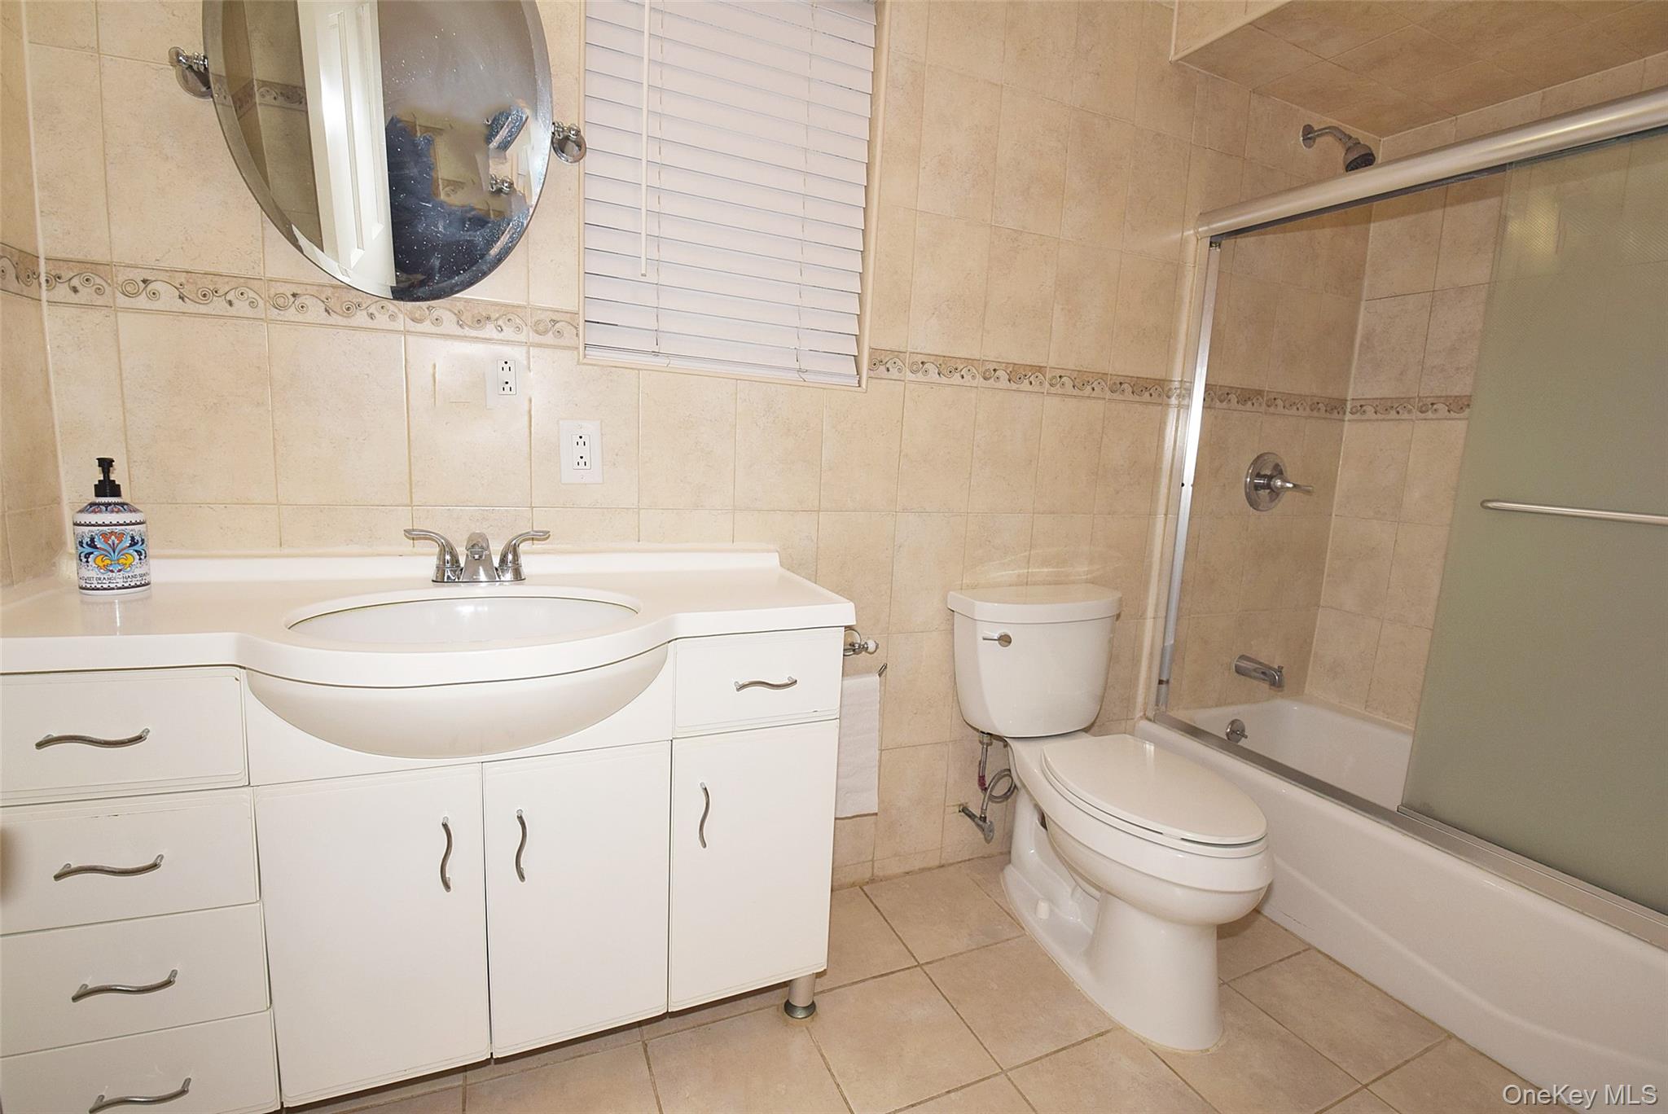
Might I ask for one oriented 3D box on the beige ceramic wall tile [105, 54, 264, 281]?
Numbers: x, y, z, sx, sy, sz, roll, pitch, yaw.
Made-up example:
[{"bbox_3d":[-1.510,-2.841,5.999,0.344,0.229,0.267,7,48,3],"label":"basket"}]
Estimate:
[{"bbox_3d":[-1.042,-0.615,1.117,0.200,0.303,0.010,-1,9,-22],"label":"beige ceramic wall tile"}]

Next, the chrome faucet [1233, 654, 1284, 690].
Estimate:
[{"bbox_3d":[1.337,0.362,2.191,0.058,0.072,0.135,-1,10,-22],"label":"chrome faucet"}]

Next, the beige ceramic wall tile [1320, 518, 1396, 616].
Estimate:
[{"bbox_3d":[1.706,0.032,2.256,0.010,0.307,0.200,-1,9,-22],"label":"beige ceramic wall tile"}]

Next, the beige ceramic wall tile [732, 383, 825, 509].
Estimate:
[{"bbox_3d":[-0.123,-0.242,1.549,0.200,0.276,0.010,-1,9,-22],"label":"beige ceramic wall tile"}]

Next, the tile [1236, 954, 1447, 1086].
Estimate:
[{"bbox_3d":[1.062,0.964,1.478,0.299,0.010,0.286,-1,10,-25],"label":"tile"}]

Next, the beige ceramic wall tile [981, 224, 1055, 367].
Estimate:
[{"bbox_3d":[0.468,-0.650,1.747,0.200,0.305,0.010,-1,9,-21],"label":"beige ceramic wall tile"}]

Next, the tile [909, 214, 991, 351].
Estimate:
[{"bbox_3d":[0.271,-0.631,1.640,0.200,0.303,0.010,-1,9,-22],"label":"tile"}]

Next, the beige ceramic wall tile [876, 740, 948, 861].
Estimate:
[{"bbox_3d":[0.204,0.651,1.845,0.202,0.307,0.010,-1,10,-22],"label":"beige ceramic wall tile"}]

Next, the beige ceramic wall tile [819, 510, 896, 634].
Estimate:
[{"bbox_3d":[0.050,0.044,1.683,0.202,0.307,0.010,-1,9,-22],"label":"beige ceramic wall tile"}]

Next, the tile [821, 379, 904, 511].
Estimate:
[{"bbox_3d":[0.064,-0.259,1.621,0.200,0.303,0.010,-1,9,-22],"label":"tile"}]

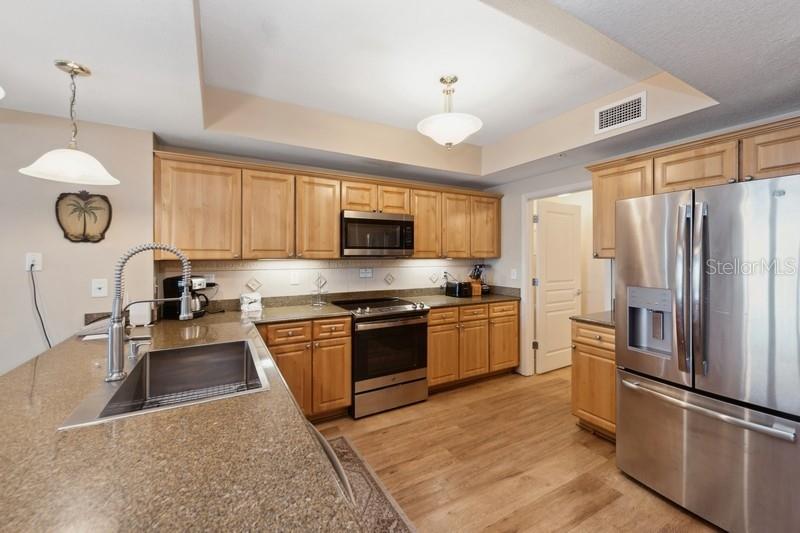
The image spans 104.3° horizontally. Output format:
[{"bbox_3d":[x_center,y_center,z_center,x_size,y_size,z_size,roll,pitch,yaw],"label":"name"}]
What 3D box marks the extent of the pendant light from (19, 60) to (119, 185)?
[{"bbox_3d":[-1.602,-0.700,1.527,0.342,0.545,0.342,-1,2,-29],"label":"pendant light"}]

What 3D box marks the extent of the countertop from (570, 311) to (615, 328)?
[{"bbox_3d":[1.749,0.439,2.457,0.653,0.042,0.447,-1,2,-29],"label":"countertop"}]

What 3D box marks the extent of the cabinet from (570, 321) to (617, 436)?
[{"bbox_3d":[1.762,0.876,2.472,0.618,0.834,0.437,-1,2,-29],"label":"cabinet"}]

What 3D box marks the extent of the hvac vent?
[{"bbox_3d":[1.636,-1.143,2.337,0.025,0.205,0.349,-1,2,-29],"label":"hvac vent"}]

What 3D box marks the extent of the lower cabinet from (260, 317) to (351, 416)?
[{"bbox_3d":[-0.894,0.867,2.780,0.759,0.834,0.633,-1,2,-29],"label":"lower cabinet"}]

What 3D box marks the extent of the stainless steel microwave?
[{"bbox_3d":[-0.280,-0.317,3.220,0.762,0.419,0.402,-1,2,-29],"label":"stainless steel microwave"}]

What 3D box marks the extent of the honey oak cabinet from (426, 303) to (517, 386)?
[{"bbox_3d":[0.695,0.840,3.644,1.302,0.834,0.633,-1,2,-29],"label":"honey oak cabinet"}]

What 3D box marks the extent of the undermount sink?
[{"bbox_3d":[-0.931,0.572,1.393,0.563,0.251,0.836,-1,2,-29],"label":"undermount sink"}]

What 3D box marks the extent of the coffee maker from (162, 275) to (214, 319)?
[{"bbox_3d":[-1.698,0.241,2.518,0.290,0.345,0.200,1,2,18],"label":"coffee maker"}]

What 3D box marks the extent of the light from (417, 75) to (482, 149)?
[{"bbox_3d":[0.339,-1.059,2.159,0.448,0.497,0.448,0,2,0],"label":"light"}]

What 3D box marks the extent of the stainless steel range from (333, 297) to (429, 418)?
[{"bbox_3d":[-0.197,0.849,3.116,0.769,0.930,0.678,-1,2,-29],"label":"stainless steel range"}]

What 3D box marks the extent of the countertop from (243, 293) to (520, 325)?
[{"bbox_3d":[-0.008,0.414,3.251,2.899,0.042,0.658,-1,2,-29],"label":"countertop"}]

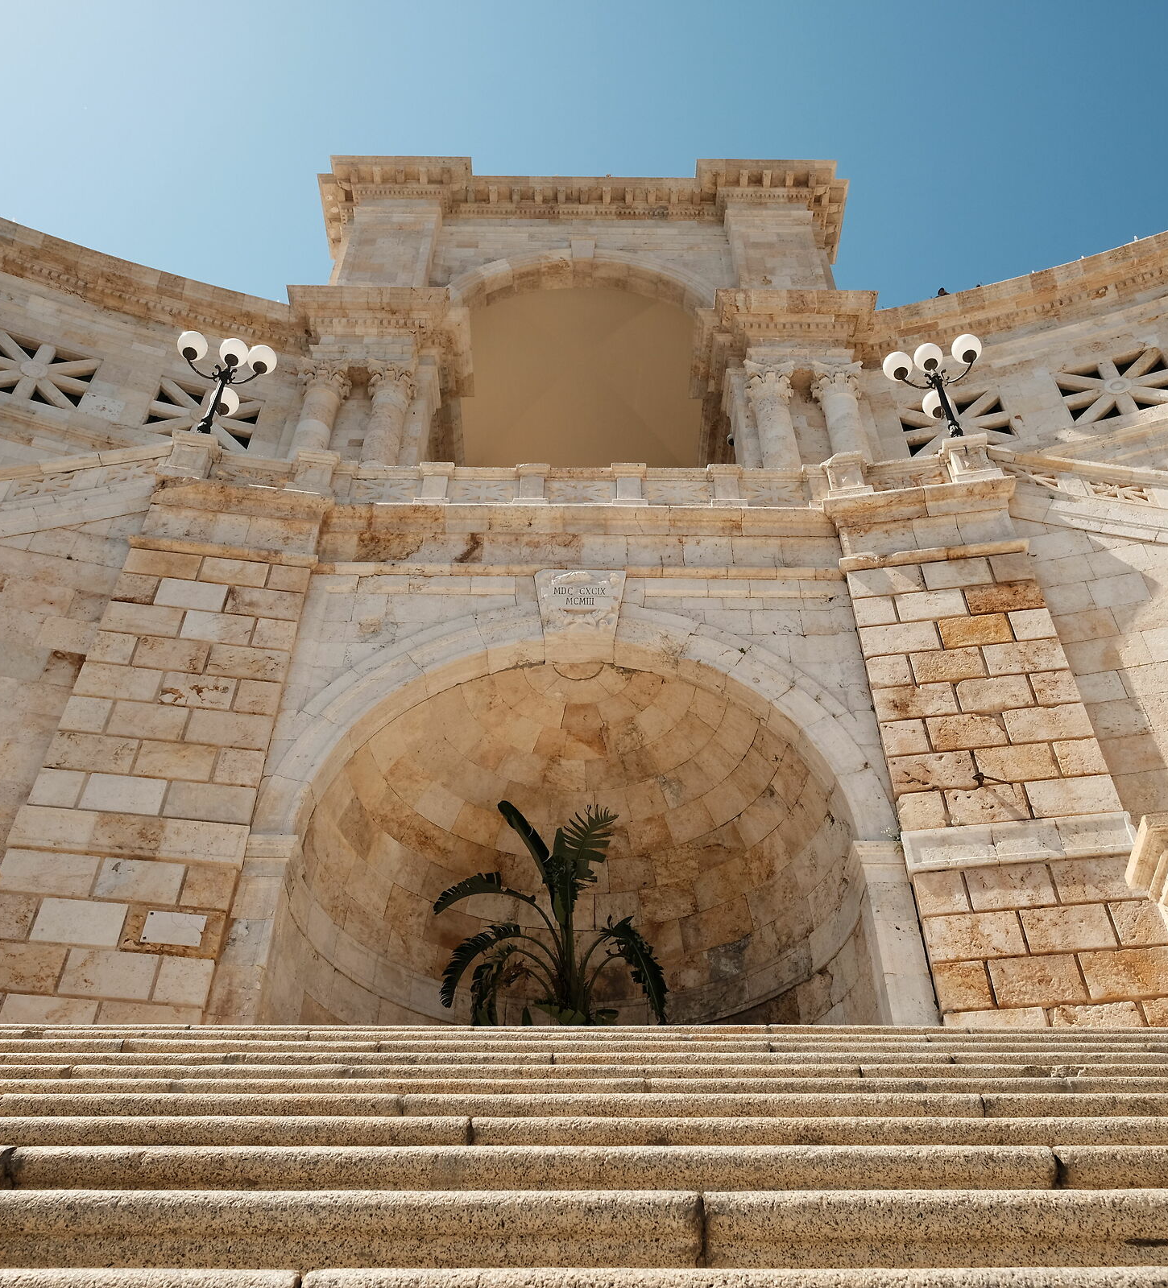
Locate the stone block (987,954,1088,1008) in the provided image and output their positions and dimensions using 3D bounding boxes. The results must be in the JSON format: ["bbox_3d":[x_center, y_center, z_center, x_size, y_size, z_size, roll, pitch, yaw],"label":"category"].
[{"bbox_3d":[4.201,3.197,10.471,0.797,0.450,0.300,-6,-43,7],"label":"stone block"}]

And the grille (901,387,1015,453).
[{"bbox_3d":[6.846,-3.989,20.702,1.806,1.398,0.250,-9,-43,10],"label":"grille"}]

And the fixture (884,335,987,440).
[{"bbox_3d":[5.188,-3.404,16.273,1.396,2.558,1.264,-6,-43,7],"label":"fixture"}]

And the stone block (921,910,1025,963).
[{"bbox_3d":[3.689,2.836,10.662,0.865,0.446,0.270,-6,-43,7],"label":"stone block"}]

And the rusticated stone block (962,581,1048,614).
[{"bbox_3d":[5.065,-0.454,13.612,0.838,0.427,0.300,-6,-43,7],"label":"rusticated stone block"}]

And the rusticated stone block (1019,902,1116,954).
[{"bbox_3d":[4.599,2.794,10.749,0.792,0.448,0.300,-6,-43,7],"label":"rusticated stone block"}]

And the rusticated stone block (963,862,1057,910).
[{"bbox_3d":[4.200,2.485,11.123,0.788,0.432,0.300,-6,-43,7],"label":"rusticated stone block"}]

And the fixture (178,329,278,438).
[{"bbox_3d":[-5.287,-3.464,16.296,1.396,2.558,1.264,6,-43,-6],"label":"fixture"}]

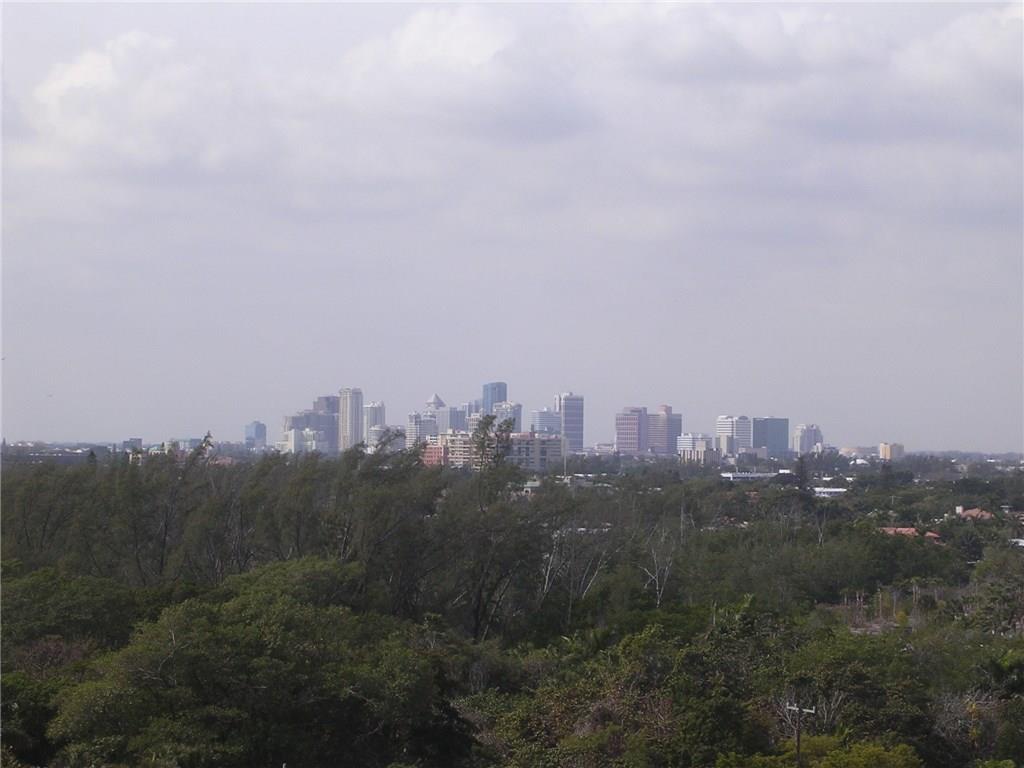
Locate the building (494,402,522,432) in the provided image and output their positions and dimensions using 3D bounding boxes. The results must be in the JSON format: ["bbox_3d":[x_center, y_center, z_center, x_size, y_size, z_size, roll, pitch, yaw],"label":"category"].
[{"bbox_3d":[-6.750,78.340,5499.450,41.150,96.870,22.640,0,-1,40],"label":"building"}]

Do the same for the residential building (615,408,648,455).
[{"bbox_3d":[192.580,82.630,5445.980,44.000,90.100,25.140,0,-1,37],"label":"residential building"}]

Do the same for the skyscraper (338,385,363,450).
[{"bbox_3d":[-253.200,67.600,5350.000,28.000,123.300,27.000,0,-1,45],"label":"skyscraper"}]

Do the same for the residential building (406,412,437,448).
[{"bbox_3d":[-136.200,85.100,5150.000,26.000,83.800,38.000,0,-1,45],"label":"residential building"}]

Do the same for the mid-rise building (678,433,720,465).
[{"bbox_3d":[245.190,89.500,4492.440,23.720,45.650,48.950,1,-1,-45],"label":"mid-rise building"}]

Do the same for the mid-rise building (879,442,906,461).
[{"bbox_3d":[613.600,117.300,5500.000,29.000,44.800,30.000,0,-1,45],"label":"mid-rise building"}]

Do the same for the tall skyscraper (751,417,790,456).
[{"bbox_3d":[387.480,87.070,5084.510,41.490,72.730,34.280,1,-1,-36],"label":"tall skyscraper"}]

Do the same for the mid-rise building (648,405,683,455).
[{"bbox_3d":[251.680,82.980,5593.740,44.300,95.380,34.440,0,-1,45],"label":"mid-rise building"}]

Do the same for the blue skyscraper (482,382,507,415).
[{"bbox_3d":[-26.400,64.900,5450.000,25.000,136.300,32.000,0,-1,45],"label":"blue skyscraper"}]

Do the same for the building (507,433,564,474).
[{"bbox_3d":[21.700,63.100,2900.000,20.000,42.600,50.000,0,-1,45],"label":"building"}]

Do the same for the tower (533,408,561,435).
[{"bbox_3d":[55.840,84.270,5499.080,45.590,86.120,21.130,1,-1,-39],"label":"tower"}]

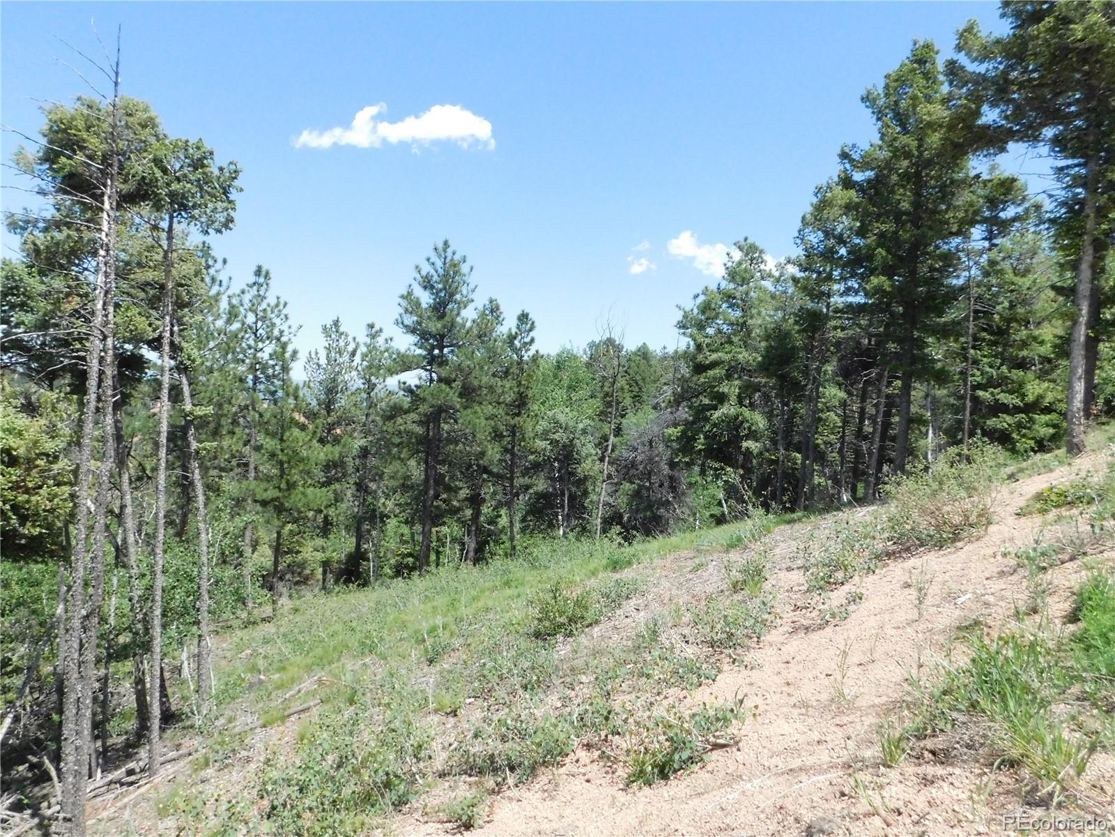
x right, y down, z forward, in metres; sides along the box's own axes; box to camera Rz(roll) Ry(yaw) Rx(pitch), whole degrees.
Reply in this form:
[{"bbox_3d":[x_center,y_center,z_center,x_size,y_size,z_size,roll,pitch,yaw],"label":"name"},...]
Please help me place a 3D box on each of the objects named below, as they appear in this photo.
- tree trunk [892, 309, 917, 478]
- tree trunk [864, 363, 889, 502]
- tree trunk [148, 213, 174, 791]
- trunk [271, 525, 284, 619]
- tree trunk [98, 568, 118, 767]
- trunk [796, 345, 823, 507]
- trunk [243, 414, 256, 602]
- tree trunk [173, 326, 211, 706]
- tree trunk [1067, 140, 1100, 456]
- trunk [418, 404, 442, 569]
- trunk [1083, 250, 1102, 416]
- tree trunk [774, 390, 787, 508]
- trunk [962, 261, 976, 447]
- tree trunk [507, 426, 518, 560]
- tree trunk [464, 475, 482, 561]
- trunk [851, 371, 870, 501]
[{"bbox_3d":[8.865,-0.714,18.922,0.356,4.322,0.320,5,2,25],"label":"tree trunk"},{"bbox_3d":[7.321,0.324,16.944,0.227,3.187,0.227,5,2,23],"label":"tree trunk"},{"bbox_3d":[-3.898,0.798,7.299,0.120,5.593,0.108,2,2,-28],"label":"tree trunk"},{"bbox_3d":[-8.121,4.455,21.450,0.202,2.751,0.202,3,2,-20],"label":"trunk"},{"bbox_3d":[-4.941,2.749,8.160,0.096,2.213,0.086,3,2,-30],"label":"tree trunk"},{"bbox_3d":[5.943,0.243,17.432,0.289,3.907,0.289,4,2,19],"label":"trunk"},{"bbox_3d":[-8.860,2.705,21.406,0.218,5.392,0.218,2,2,-22],"label":"trunk"},{"bbox_3d":[-5.035,1.370,10.201,0.276,5.519,0.179,-4,2,-27],"label":"tree trunk"},{"bbox_3d":[10.229,-2.262,14.394,0.331,6.013,0.331,3,2,35],"label":"tree trunk"},{"bbox_3d":[-4.275,2.426,24.900,0.439,5.543,0.351,4,2,-9],"label":"trunk"},{"bbox_3d":[12.243,-1.933,16.932,0.279,3.770,0.251,3,3,36],"label":"trunk"},{"bbox_3d":[5.575,0.785,18.449,0.164,2.891,0.164,2,2,17],"label":"tree trunk"},{"bbox_3d":[10.497,-1.613,18.916,0.121,4.771,0.121,3,2,29],"label":"trunk"},{"bbox_3d":[-1.322,2.211,21.930,0.176,3.987,0.176,1,2,-3],"label":"tree trunk"},{"bbox_3d":[-2.521,3.052,22.453,0.271,2.716,0.271,3,2,-6],"label":"tree trunk"},{"bbox_3d":[8.553,0.498,20.934,0.246,3.681,0.222,5,2,22],"label":"trunk"}]

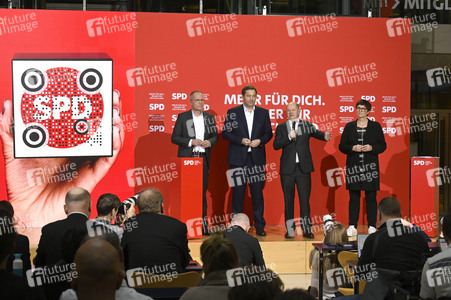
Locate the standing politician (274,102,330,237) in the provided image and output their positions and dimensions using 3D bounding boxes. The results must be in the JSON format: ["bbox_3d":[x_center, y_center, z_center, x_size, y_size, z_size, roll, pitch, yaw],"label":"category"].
[{"bbox_3d":[0.959,0.257,11.750,0.710,1.690,0.450,0,0,-3],"label":"standing politician"}]

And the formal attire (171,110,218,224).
[{"bbox_3d":[-0.400,0.250,12.100,0.600,1.500,0.380,0,1,-16],"label":"formal attire"}]

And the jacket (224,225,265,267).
[{"bbox_3d":[0.118,0.916,7.900,0.500,0.600,0.380,0,0,0],"label":"jacket"}]

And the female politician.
[{"bbox_3d":[1.770,0.230,12.050,0.600,1.730,0.400,0,1,7],"label":"female politician"}]

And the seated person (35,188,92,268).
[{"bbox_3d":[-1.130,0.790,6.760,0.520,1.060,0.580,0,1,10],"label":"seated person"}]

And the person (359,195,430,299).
[{"bbox_3d":[1.292,0.950,7.200,0.600,1.220,0.780,0,0,-7],"label":"person"}]

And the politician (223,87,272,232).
[{"bbox_3d":[0.284,0.136,11.900,0.620,1.900,0.420,0,0,-7],"label":"politician"}]

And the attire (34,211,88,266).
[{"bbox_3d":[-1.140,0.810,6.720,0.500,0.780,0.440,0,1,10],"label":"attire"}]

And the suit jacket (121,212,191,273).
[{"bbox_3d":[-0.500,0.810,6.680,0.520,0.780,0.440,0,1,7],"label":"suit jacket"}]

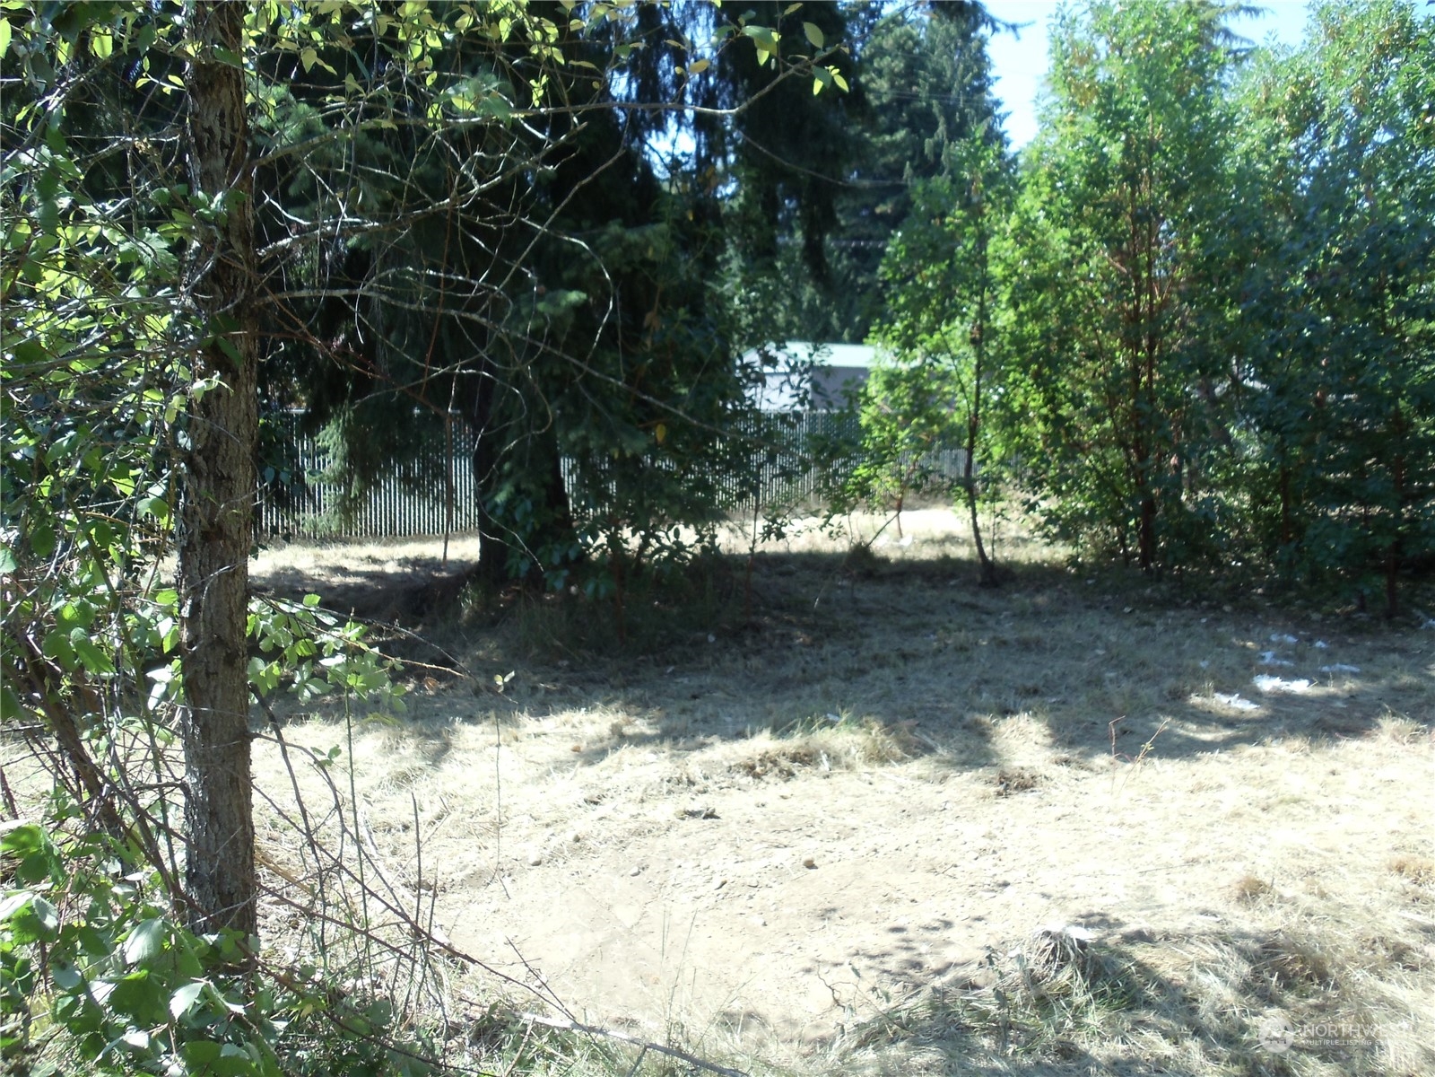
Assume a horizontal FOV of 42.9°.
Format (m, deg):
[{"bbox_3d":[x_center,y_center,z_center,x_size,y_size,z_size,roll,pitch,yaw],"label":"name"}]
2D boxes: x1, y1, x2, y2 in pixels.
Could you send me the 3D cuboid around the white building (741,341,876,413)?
[{"bbox_3d":[4.858,-4.771,64.804,4.300,4.100,9.800,3,5,41],"label":"white building"}]

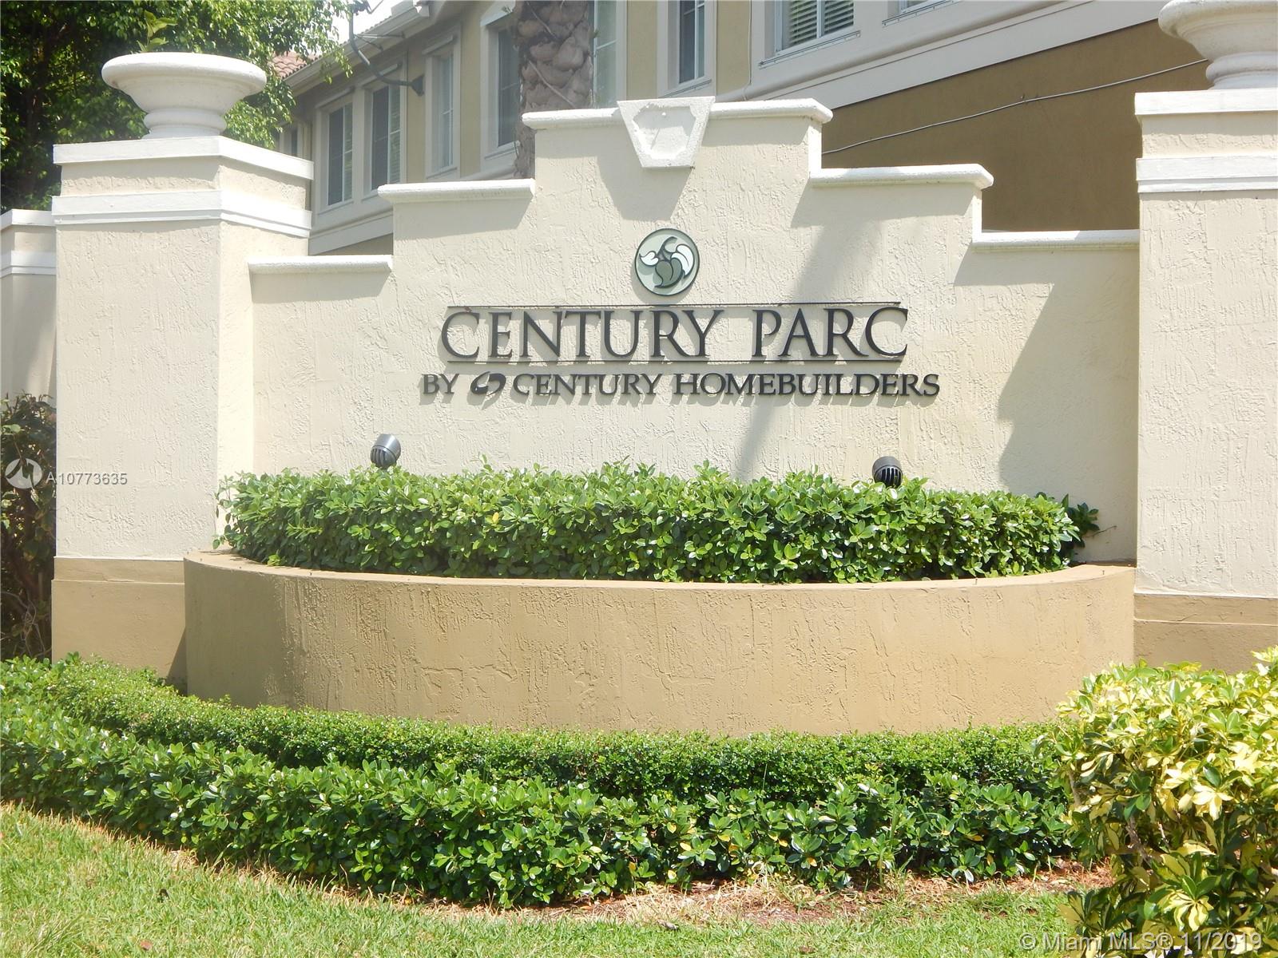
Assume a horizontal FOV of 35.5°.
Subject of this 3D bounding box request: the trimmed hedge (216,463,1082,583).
[{"bbox_3d":[-0.160,0.177,8.257,3.780,0.437,1.260,1,1,18],"label":"trimmed hedge"}]

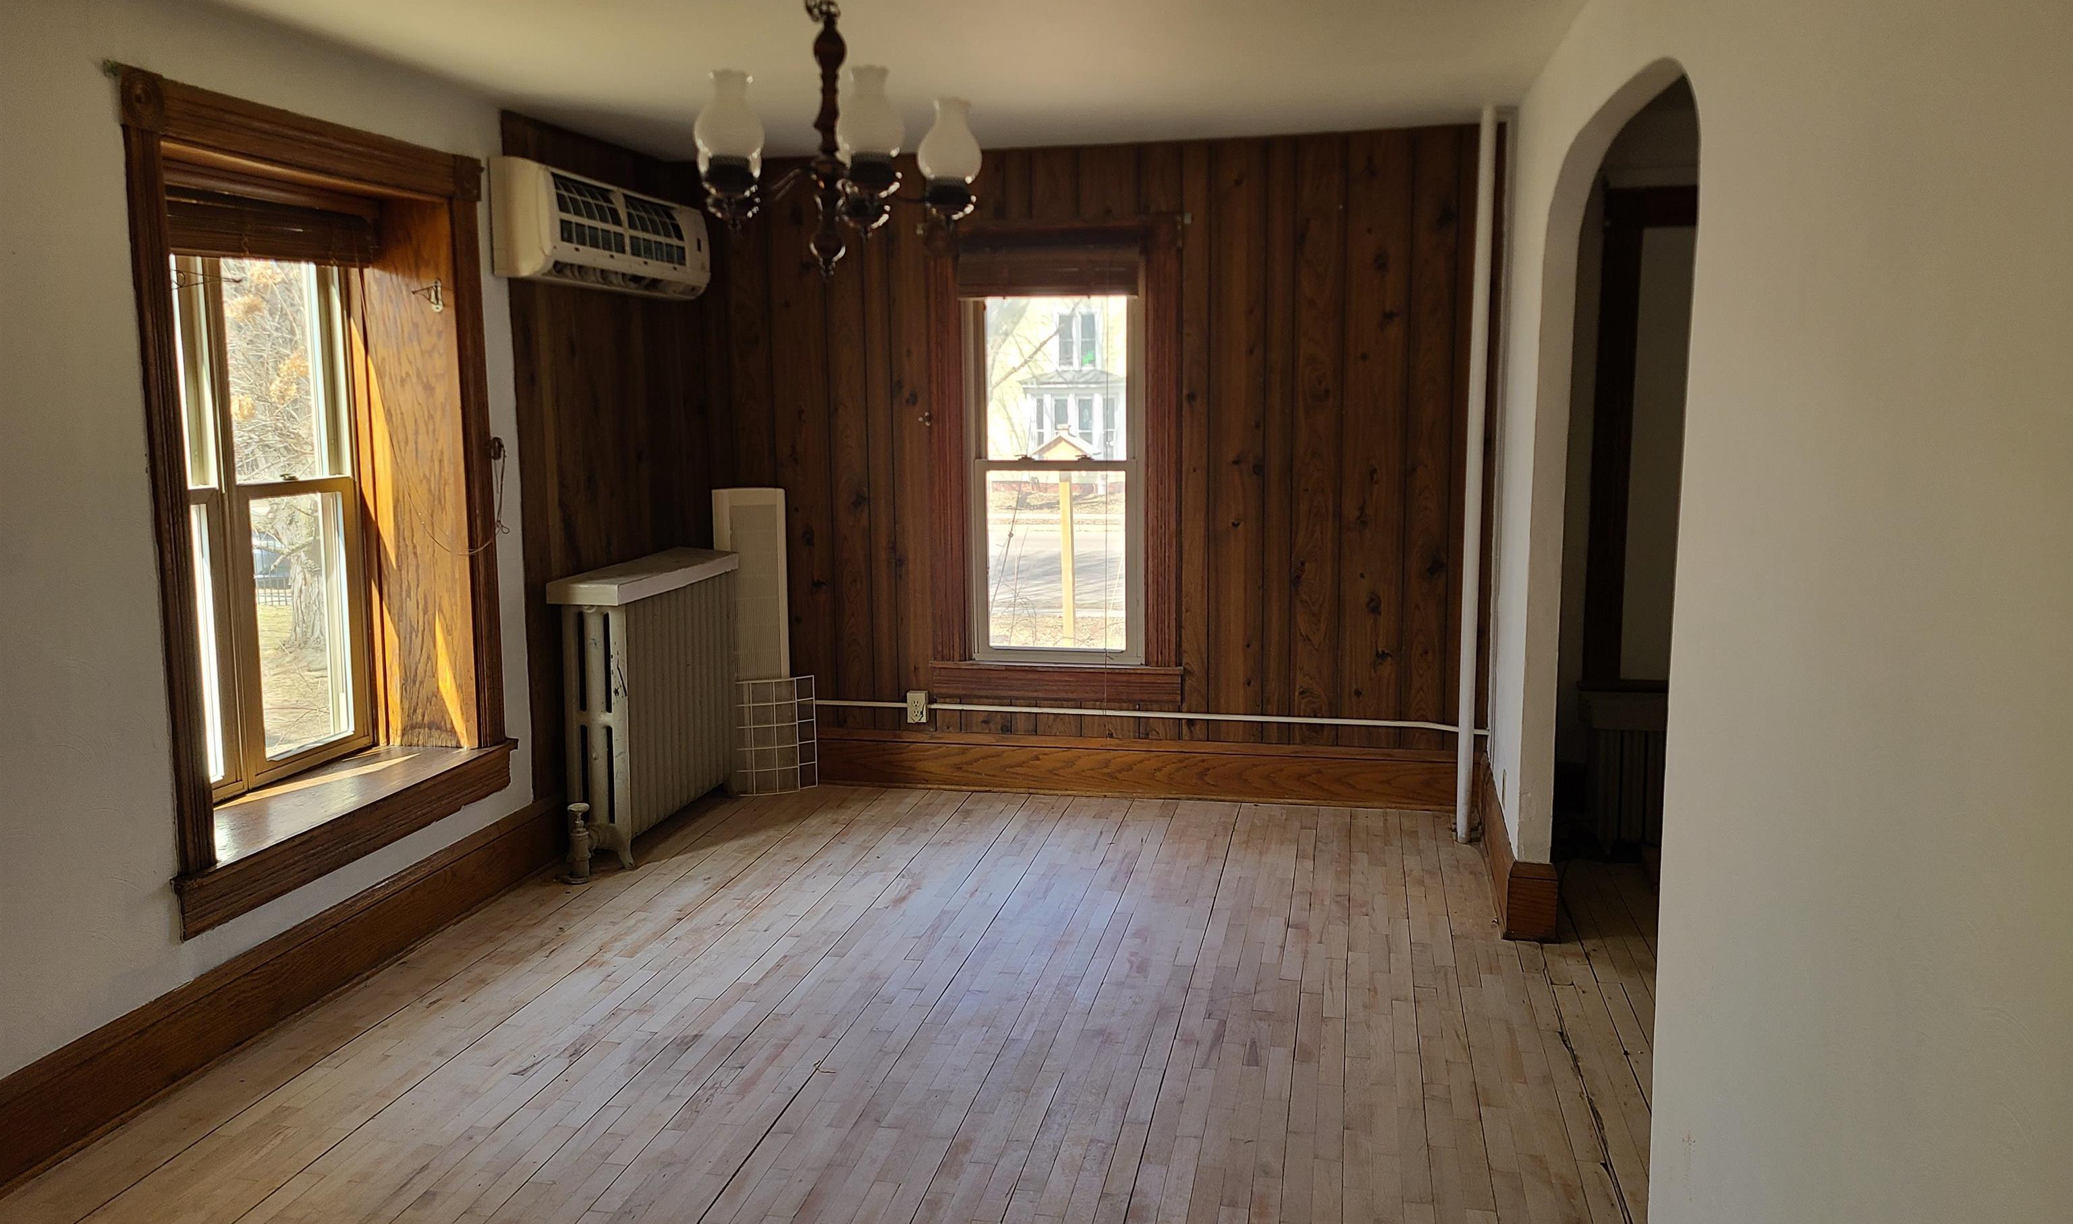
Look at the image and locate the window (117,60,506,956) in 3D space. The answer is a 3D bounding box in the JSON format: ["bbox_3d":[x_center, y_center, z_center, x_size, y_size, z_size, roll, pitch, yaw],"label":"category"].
[{"bbox_3d":[-1.988,-0.306,4.150,0.404,1.928,1.454,1,8,11],"label":"window"}]

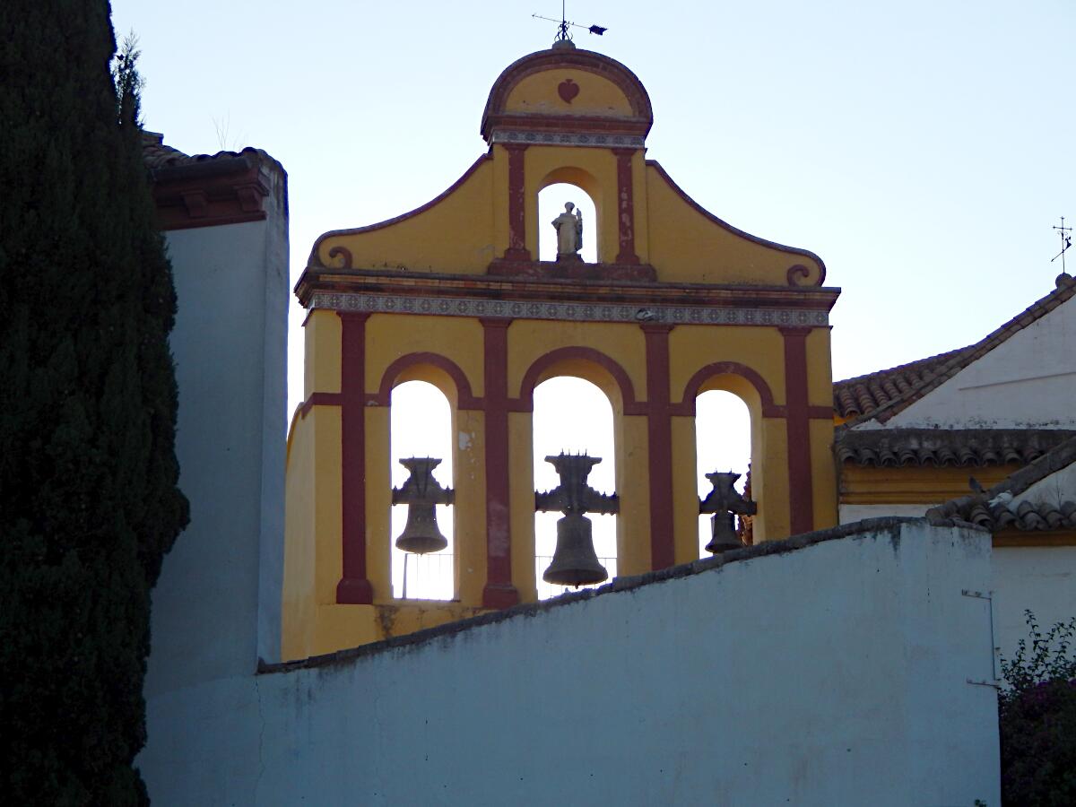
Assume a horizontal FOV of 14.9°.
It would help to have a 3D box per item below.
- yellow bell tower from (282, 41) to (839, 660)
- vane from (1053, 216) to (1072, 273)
[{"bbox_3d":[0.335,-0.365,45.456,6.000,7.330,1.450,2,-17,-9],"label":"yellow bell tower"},{"bbox_3d":[6.065,-1.828,47.663,0.240,0.705,0.580,4,-18,-15],"label":"vane"}]

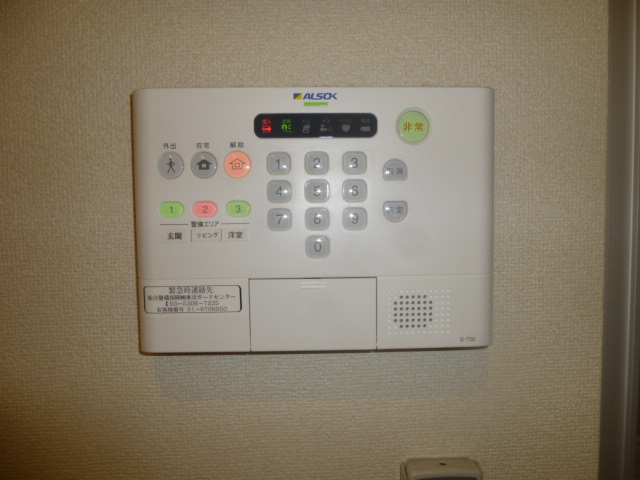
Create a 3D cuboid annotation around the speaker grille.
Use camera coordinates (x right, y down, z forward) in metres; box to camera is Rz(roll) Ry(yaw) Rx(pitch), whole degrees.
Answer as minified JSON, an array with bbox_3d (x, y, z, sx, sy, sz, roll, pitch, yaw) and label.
[{"bbox_3d":[0.055,0.040,0.262,0.036,0.026,0.005,-1,3,-2],"label":"speaker grille"}]

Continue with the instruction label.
[{"bbox_3d":[-0.070,0.033,0.256,0.054,0.016,0.002,-1,3,-2],"label":"instruction label"}]

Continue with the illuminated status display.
[{"bbox_3d":[-0.002,-0.062,0.255,0.067,0.013,0.005,-1,3,-2],"label":"illuminated status display"}]

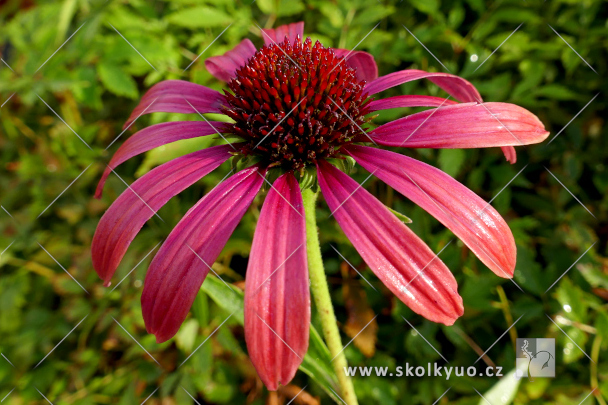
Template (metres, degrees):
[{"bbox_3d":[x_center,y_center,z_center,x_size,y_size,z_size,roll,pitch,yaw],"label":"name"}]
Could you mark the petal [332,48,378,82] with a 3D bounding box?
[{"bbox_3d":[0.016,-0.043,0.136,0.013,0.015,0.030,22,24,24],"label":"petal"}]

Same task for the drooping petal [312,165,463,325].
[{"bbox_3d":[0.017,0.008,0.093,0.014,0.006,0.046,-30,69,-31],"label":"drooping petal"}]

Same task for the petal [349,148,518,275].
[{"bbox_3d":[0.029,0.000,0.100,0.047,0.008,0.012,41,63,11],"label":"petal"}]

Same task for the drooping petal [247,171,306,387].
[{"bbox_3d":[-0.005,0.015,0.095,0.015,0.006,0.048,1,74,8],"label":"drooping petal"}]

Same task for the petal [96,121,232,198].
[{"bbox_3d":[-0.044,-0.014,0.125,0.053,0.009,0.011,-23,54,20],"label":"petal"}]

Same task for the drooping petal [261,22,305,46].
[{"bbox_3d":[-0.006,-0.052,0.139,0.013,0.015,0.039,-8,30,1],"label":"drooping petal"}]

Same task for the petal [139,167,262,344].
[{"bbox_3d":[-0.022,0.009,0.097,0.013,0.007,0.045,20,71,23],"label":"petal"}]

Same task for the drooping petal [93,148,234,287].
[{"bbox_3d":[-0.038,0.001,0.110,0.052,0.009,0.014,-45,60,7],"label":"drooping petal"}]

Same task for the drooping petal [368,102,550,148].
[{"bbox_3d":[0.040,-0.018,0.108,0.046,0.006,0.013,-1,46,1],"label":"drooping petal"}]

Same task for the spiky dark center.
[{"bbox_3d":[-0.002,-0.026,0.111,0.039,0.025,0.039,-6,42,0],"label":"spiky dark center"}]

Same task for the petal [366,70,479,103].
[{"bbox_3d":[0.038,-0.035,0.129,0.045,0.007,0.011,-2,54,-25],"label":"petal"}]

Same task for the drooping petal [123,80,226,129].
[{"bbox_3d":[-0.042,-0.029,0.131,0.045,0.008,0.012,-5,54,29],"label":"drooping petal"}]

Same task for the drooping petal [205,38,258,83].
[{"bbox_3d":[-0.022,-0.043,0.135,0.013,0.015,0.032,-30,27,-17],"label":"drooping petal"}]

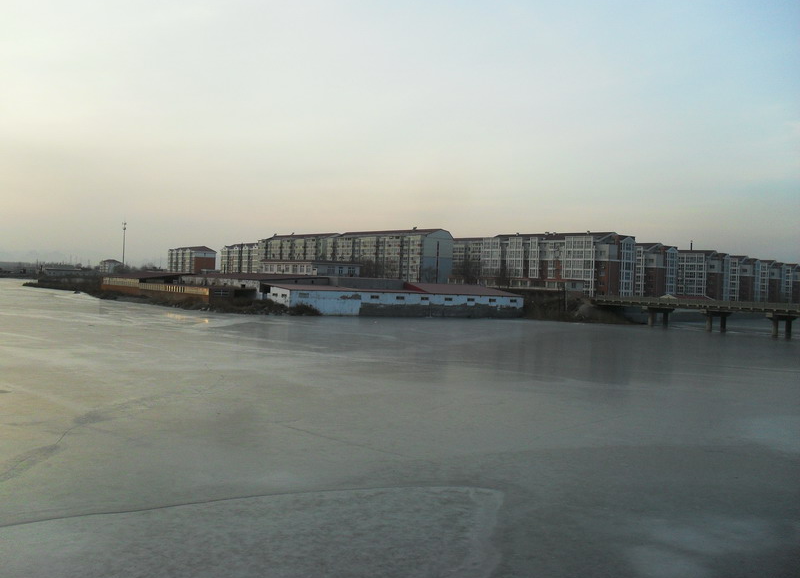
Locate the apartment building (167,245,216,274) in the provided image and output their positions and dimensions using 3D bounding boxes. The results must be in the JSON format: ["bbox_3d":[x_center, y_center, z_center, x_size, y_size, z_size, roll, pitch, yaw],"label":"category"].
[{"bbox_3d":[-134.910,-16.910,525.640,14.000,20.600,43.000,2,1,-38],"label":"apartment building"}]

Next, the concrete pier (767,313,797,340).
[{"bbox_3d":[68.560,6.540,145.270,9.450,4.300,1.100,2,1,-38],"label":"concrete pier"}]

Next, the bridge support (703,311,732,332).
[{"bbox_3d":[60.680,6.160,155.440,9.450,4.300,1.100,2,1,-38],"label":"bridge support"}]

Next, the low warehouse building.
[{"bbox_3d":[0.390,2.340,169.980,56.700,6.930,10.500,2,0,-33],"label":"low warehouse building"}]

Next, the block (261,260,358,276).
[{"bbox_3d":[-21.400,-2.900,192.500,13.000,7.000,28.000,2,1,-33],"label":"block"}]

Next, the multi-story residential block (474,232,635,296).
[{"bbox_3d":[47.550,-7.400,257.320,18.000,20.100,51.000,2,1,-38],"label":"multi-story residential block"}]

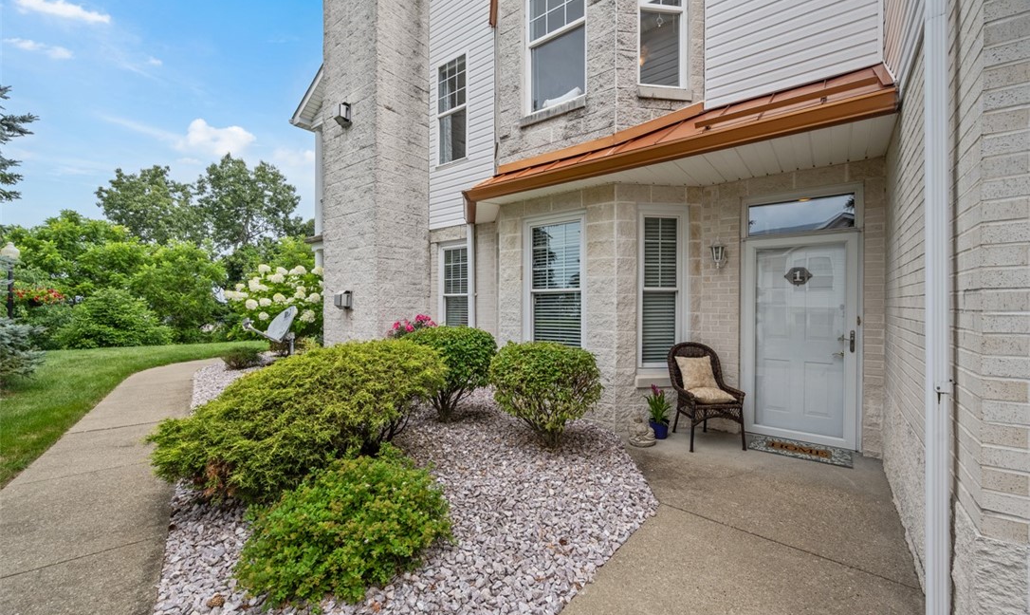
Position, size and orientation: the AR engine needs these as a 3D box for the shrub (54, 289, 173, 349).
[{"bbox_3d":[-14.300,0.380,14.300,3.000,2.050,2.800,0,0,-45],"label":"shrub"}]

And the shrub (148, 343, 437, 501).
[{"bbox_3d":[-1.750,0.840,3.540,2.150,1.000,1.800,0,0,-27],"label":"shrub"}]

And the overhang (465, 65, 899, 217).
[{"bbox_3d":[0.953,-1.740,4.644,5.000,0.860,1.120,0,0,37],"label":"overhang"}]

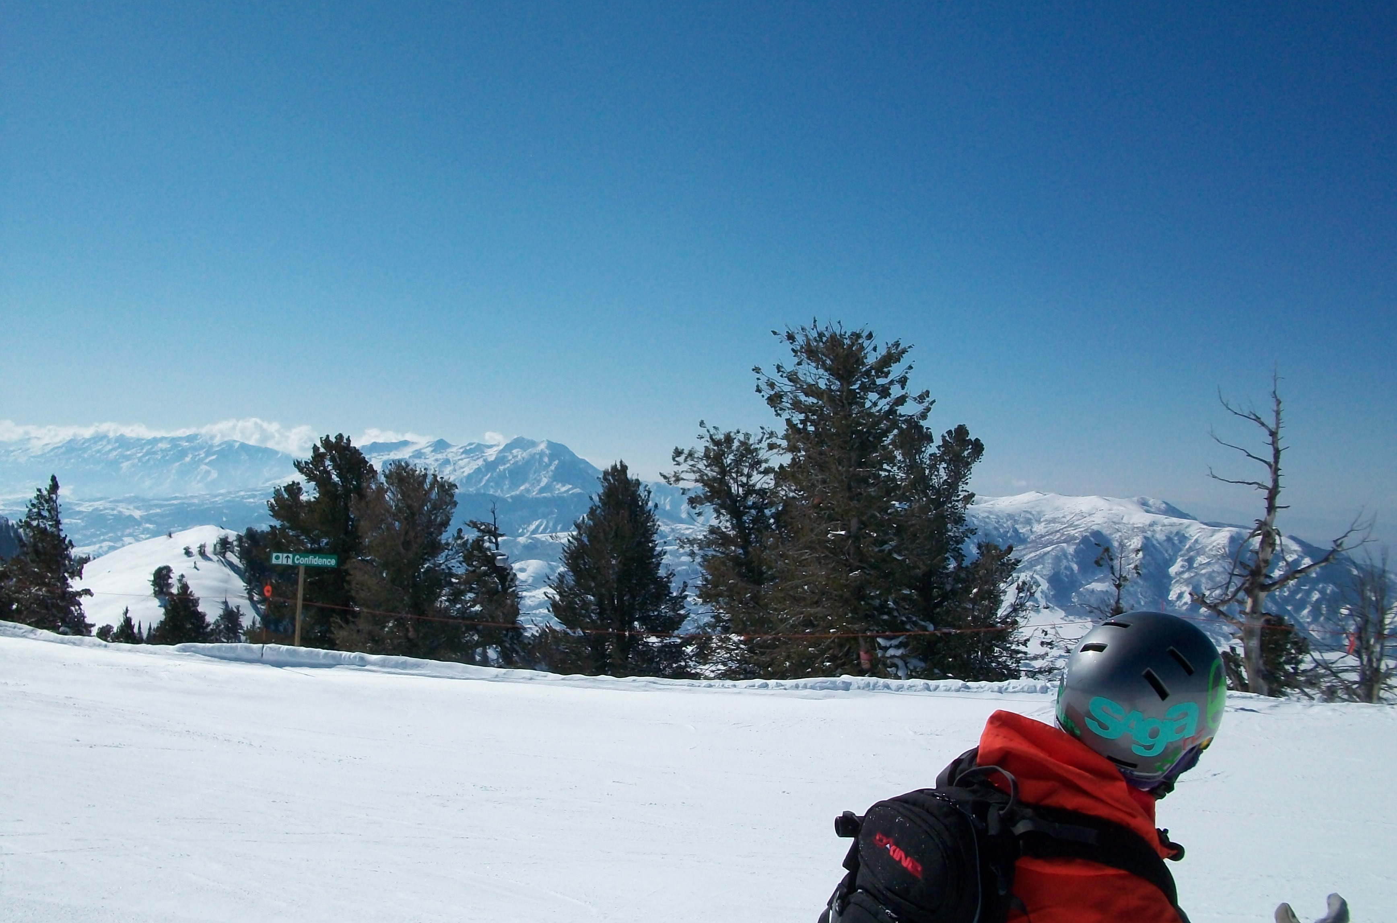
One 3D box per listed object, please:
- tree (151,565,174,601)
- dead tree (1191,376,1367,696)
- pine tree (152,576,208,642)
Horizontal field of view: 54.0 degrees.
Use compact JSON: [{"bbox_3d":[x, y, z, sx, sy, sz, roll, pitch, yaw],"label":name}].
[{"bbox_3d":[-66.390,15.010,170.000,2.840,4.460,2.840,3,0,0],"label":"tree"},{"bbox_3d":[10.580,1.350,25.000,3.070,5.830,2.150,3,0,0],"label":"dead tree"},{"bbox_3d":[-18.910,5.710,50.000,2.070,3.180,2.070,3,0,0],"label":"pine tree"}]

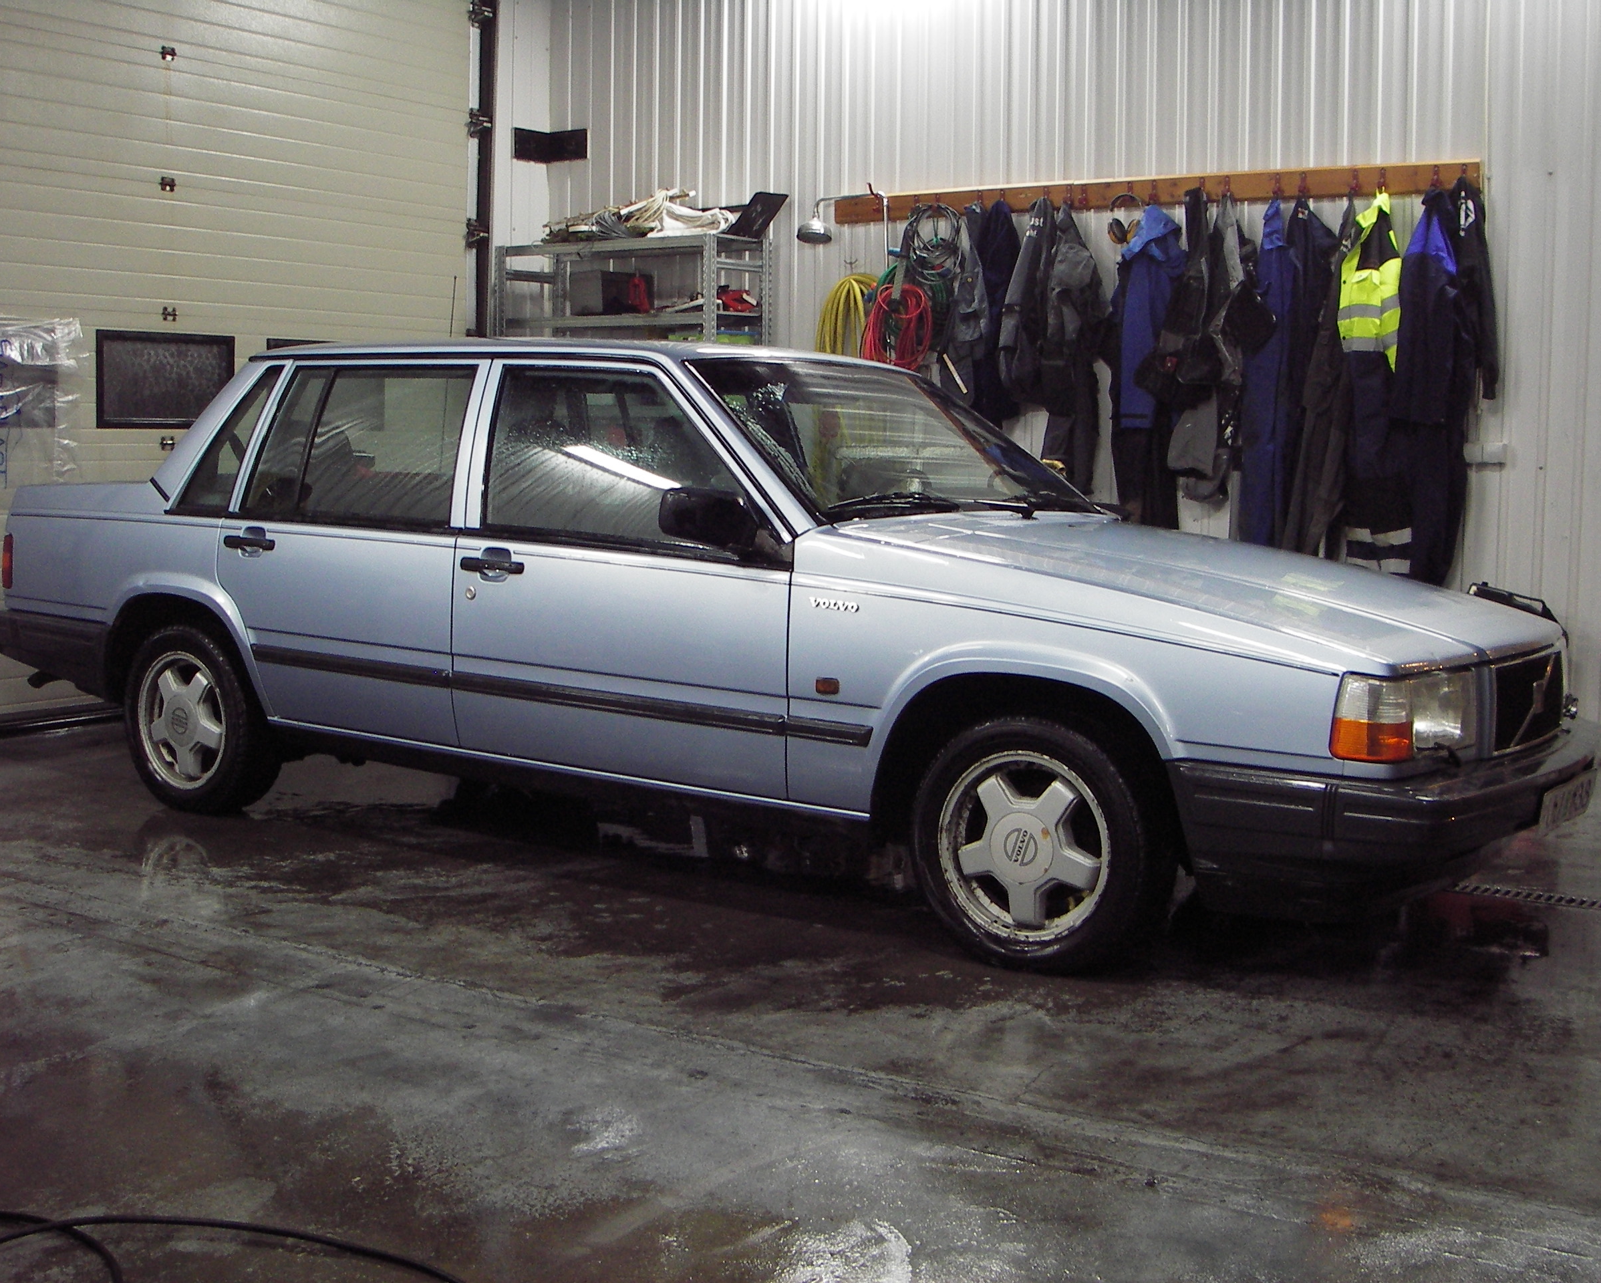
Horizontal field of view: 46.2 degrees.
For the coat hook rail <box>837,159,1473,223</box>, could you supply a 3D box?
[{"bbox_3d":[1.323,-1.825,7.636,2.870,0.115,0.080,5,8,34],"label":"coat hook rail"}]

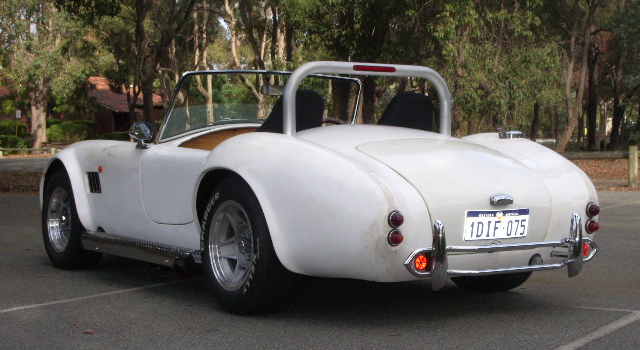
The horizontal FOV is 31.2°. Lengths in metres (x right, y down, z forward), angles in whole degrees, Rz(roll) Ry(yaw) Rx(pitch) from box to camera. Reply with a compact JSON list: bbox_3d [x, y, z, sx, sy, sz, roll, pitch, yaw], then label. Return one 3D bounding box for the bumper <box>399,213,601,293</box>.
[{"bbox_3d":[0.818,0.334,5.066,1.140,0.295,0.160,-1,2,-34],"label":"bumper"}]

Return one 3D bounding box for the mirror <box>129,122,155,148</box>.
[{"bbox_3d":[-1.014,-0.231,6.556,0.120,0.155,0.120,-1,2,-34],"label":"mirror"}]

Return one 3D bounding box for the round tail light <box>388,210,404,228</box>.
[{"bbox_3d":[0.312,0.186,4.762,0.071,0.072,0.046,-1,2,-34],"label":"round tail light"}]

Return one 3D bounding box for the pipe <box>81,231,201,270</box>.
[{"bbox_3d":[-1.049,0.419,6.466,0.155,0.130,1.380,-1,2,-34],"label":"pipe"}]

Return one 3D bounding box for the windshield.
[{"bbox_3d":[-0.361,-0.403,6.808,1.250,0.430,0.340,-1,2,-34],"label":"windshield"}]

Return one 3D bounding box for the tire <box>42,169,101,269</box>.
[{"bbox_3d":[-1.578,0.286,7.417,0.230,0.648,0.648,-1,2,-34],"label":"tire"}]

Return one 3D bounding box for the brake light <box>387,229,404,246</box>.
[{"bbox_3d":[0.311,0.263,4.765,0.071,0.070,0.046,-1,2,-34],"label":"brake light"}]

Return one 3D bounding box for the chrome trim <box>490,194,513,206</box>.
[{"bbox_3d":[0.809,0.108,5.096,0.100,0.050,0.050,-1,2,-34],"label":"chrome trim"}]

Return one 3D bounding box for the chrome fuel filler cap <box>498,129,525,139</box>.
[{"bbox_3d":[0.972,-0.204,5.815,0.120,0.050,0.120,0,1,0],"label":"chrome fuel filler cap"}]

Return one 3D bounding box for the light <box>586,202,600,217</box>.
[{"bbox_3d":[1.289,0.166,5.416,0.071,0.072,0.046,-1,2,-34],"label":"light"}]

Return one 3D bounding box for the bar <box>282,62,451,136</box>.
[{"bbox_3d":[0.267,-0.377,5.869,1.050,0.375,0.075,-1,2,-34],"label":"bar"}]

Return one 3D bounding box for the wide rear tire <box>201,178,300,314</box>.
[{"bbox_3d":[-0.308,0.333,5.491,0.280,0.664,0.664,-1,2,-34],"label":"wide rear tire"}]

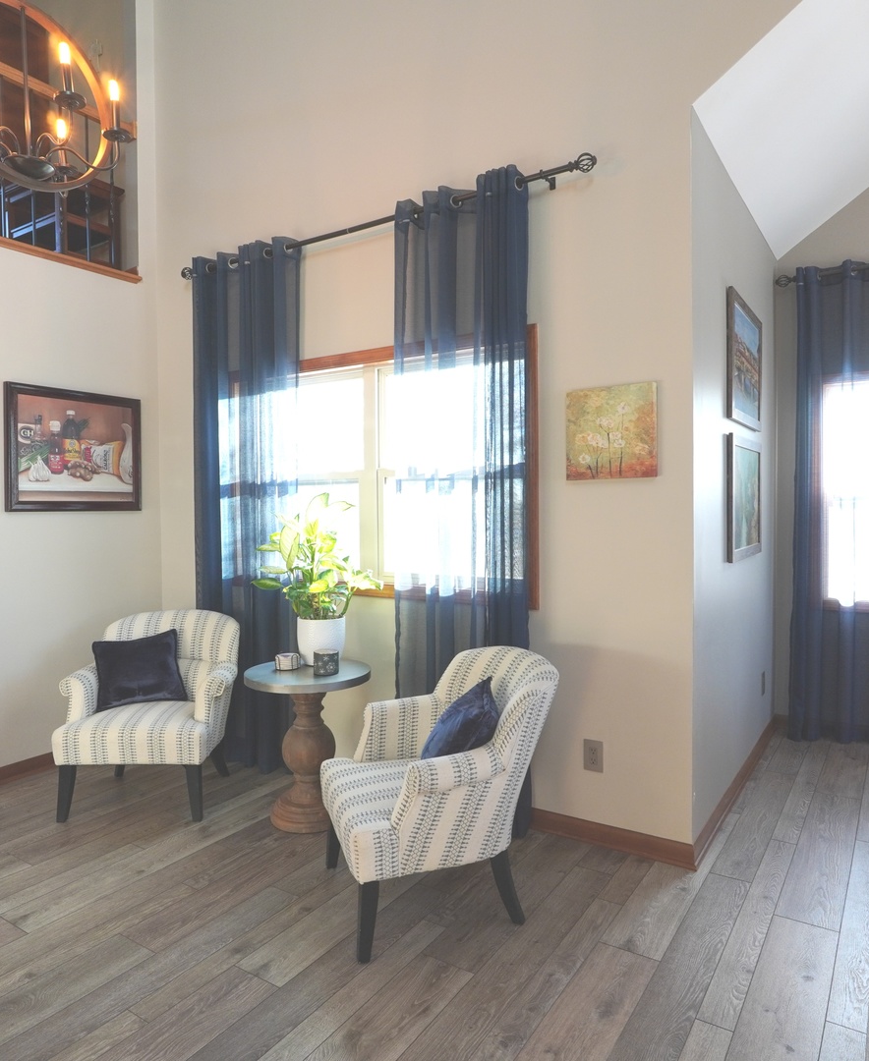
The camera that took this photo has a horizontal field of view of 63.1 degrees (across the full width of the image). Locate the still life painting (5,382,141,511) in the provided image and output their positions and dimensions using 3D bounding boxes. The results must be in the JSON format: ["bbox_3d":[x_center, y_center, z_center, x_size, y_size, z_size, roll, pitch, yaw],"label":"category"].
[{"bbox_3d":[-1.935,-0.427,3.846,0.040,0.654,0.742,0,2,34],"label":"still life painting"}]

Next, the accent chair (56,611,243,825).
[{"bbox_3d":[-1.344,0.850,3.419,0.700,0.840,0.740,0,2,0],"label":"accent chair"}]

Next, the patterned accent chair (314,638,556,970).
[{"bbox_3d":[-0.002,0.870,2.521,0.740,0.840,0.700,-1,2,-19],"label":"patterned accent chair"}]

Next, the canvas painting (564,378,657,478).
[{"bbox_3d":[0.682,-0.374,2.736,0.363,0.353,0.031,0,2,34],"label":"canvas painting"}]

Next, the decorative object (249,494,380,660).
[{"bbox_3d":[-0.543,0.218,3.310,0.600,0.800,0.520,-1,2,-9],"label":"decorative object"}]

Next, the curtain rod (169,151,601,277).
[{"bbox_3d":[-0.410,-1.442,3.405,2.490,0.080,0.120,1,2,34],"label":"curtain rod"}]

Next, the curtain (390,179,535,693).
[{"bbox_3d":[0.102,-0.099,3.054,0.670,2.740,0.130,1,2,34],"label":"curtain"}]

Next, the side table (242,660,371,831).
[{"bbox_3d":[-0.549,0.936,3.118,0.544,0.650,0.544,-1,2,0],"label":"side table"}]

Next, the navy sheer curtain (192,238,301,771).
[{"bbox_3d":[-0.995,-0.104,3.730,0.770,2.675,0.110,0,2,34],"label":"navy sheer curtain"}]

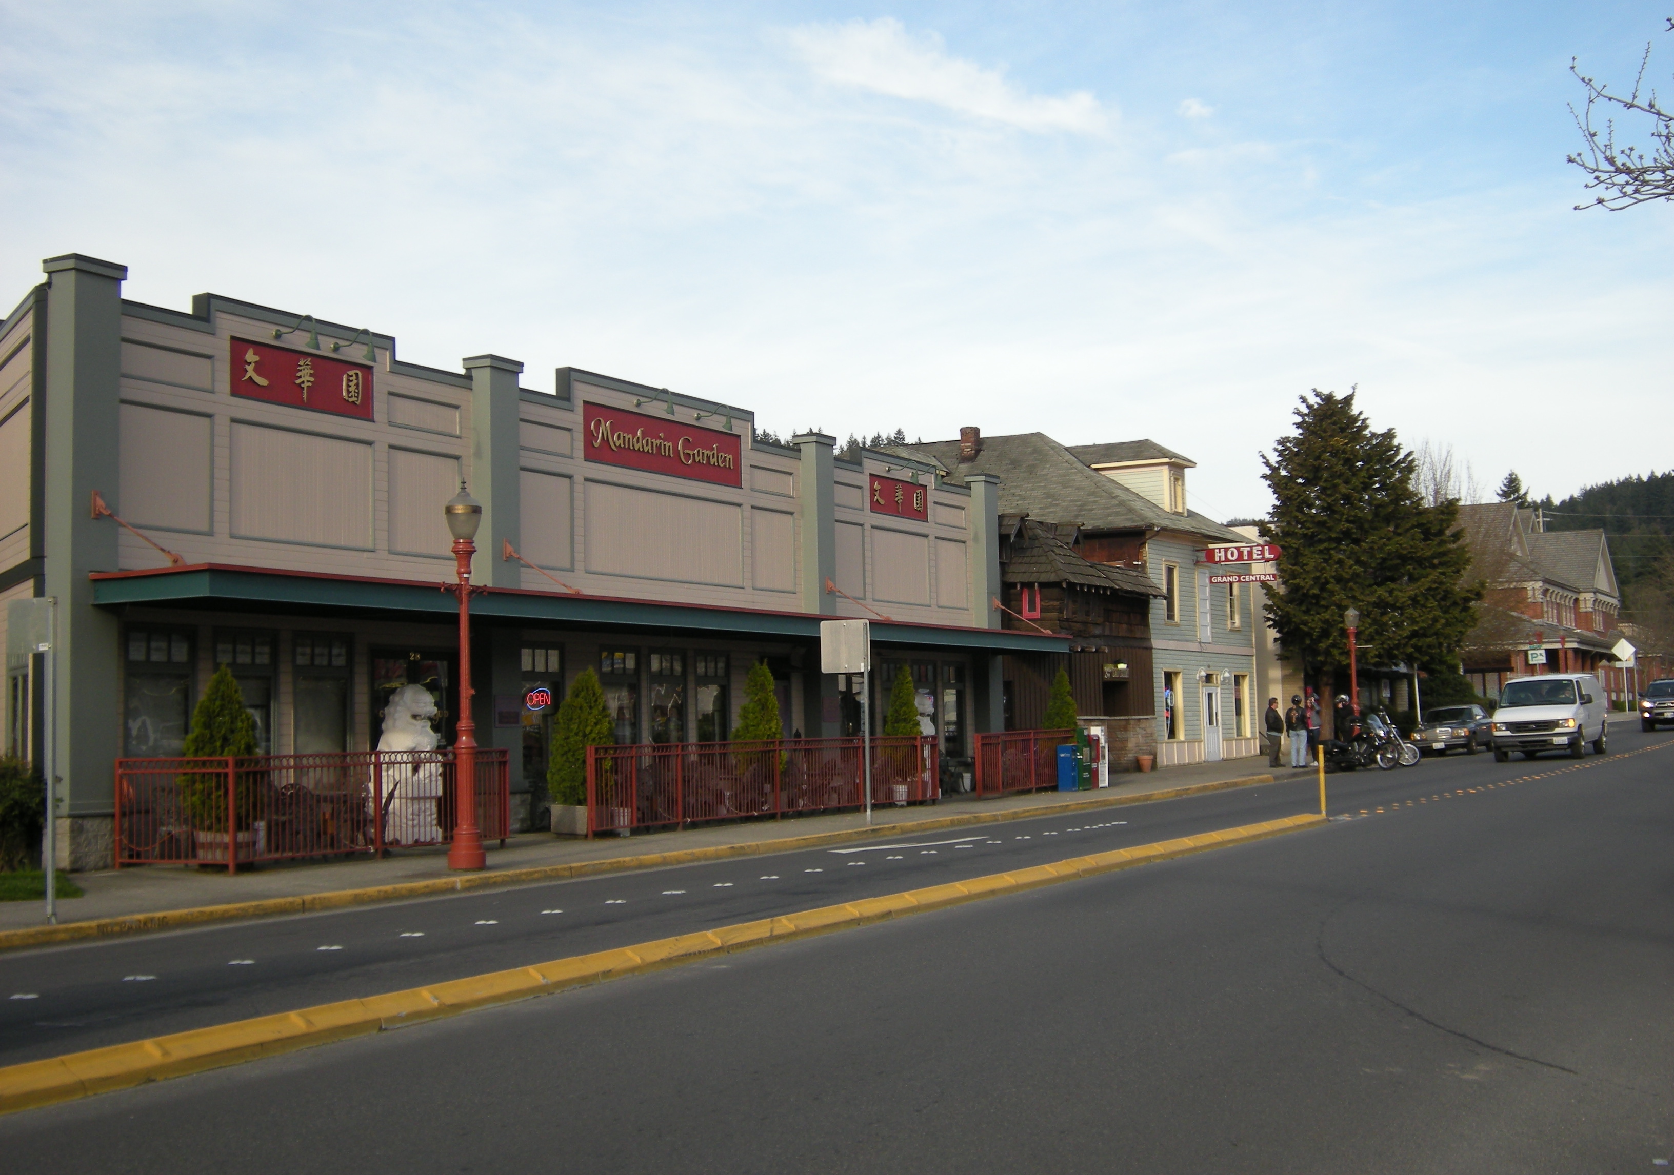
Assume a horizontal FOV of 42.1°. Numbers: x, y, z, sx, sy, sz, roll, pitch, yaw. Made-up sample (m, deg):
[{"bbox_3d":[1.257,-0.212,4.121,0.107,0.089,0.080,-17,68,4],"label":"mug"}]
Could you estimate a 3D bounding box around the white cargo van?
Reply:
[{"bbox_3d":[17.990,3.260,54.800,2.030,2.080,5.400,-5,-4,27],"label":"white cargo van"}]

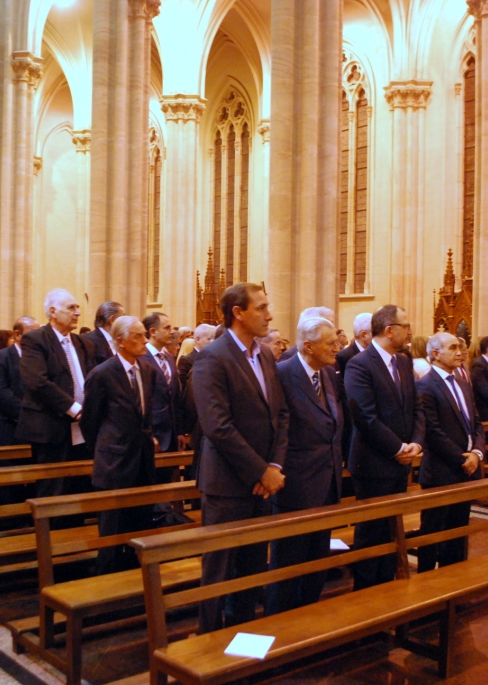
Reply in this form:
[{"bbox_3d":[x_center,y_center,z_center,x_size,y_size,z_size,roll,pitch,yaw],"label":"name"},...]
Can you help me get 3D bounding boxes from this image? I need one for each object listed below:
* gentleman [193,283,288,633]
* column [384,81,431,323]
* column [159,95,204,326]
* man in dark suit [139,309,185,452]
[{"bbox_3d":[-0.024,0.633,3.664,0.370,1.845,0.510,0,-1,39],"label":"gentleman"},{"bbox_3d":[6.786,-4.407,31.994,1.200,13.000,1.400,2,-1,-41],"label":"column"},{"bbox_3d":[-2.787,-4.528,33.997,1.400,13.000,1.400,2,-1,-41],"label":"column"},{"bbox_3d":[-0.639,0.683,5.473,0.530,1.780,0.360,2,-1,-44],"label":"man in dark suit"}]

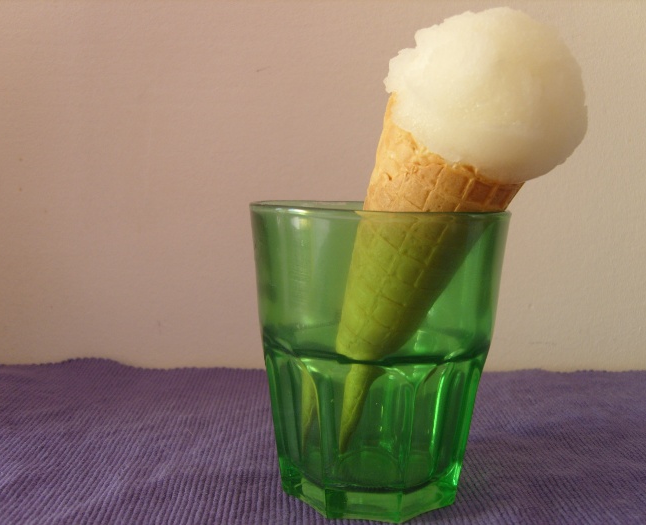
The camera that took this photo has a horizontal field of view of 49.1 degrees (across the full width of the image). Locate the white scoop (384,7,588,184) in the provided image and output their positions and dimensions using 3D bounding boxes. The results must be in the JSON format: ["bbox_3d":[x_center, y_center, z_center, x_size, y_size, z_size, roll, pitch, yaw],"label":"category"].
[{"bbox_3d":[0.052,-0.053,0.224,0.065,0.058,0.064,21,9,0],"label":"white scoop"}]

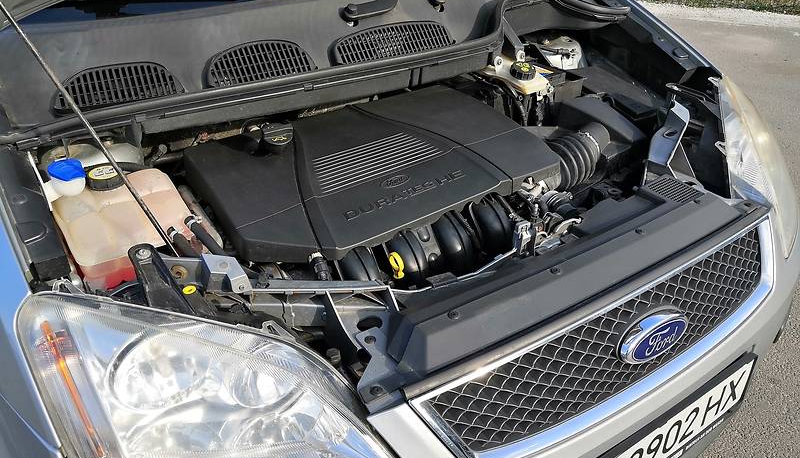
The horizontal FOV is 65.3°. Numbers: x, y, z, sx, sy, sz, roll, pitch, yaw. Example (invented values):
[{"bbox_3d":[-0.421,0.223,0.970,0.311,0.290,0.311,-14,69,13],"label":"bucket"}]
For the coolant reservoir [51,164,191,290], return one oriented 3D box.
[{"bbox_3d":[-0.421,0.021,0.981,0.180,0.175,0.235,-21,39,-27],"label":"coolant reservoir"}]

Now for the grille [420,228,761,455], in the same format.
[{"bbox_3d":[0.359,0.152,0.939,0.714,0.107,0.082,-21,39,-27],"label":"grille"}]

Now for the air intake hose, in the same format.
[{"bbox_3d":[0.336,-0.135,1.250,0.125,0.103,0.103,-27,42,-33],"label":"air intake hose"}]

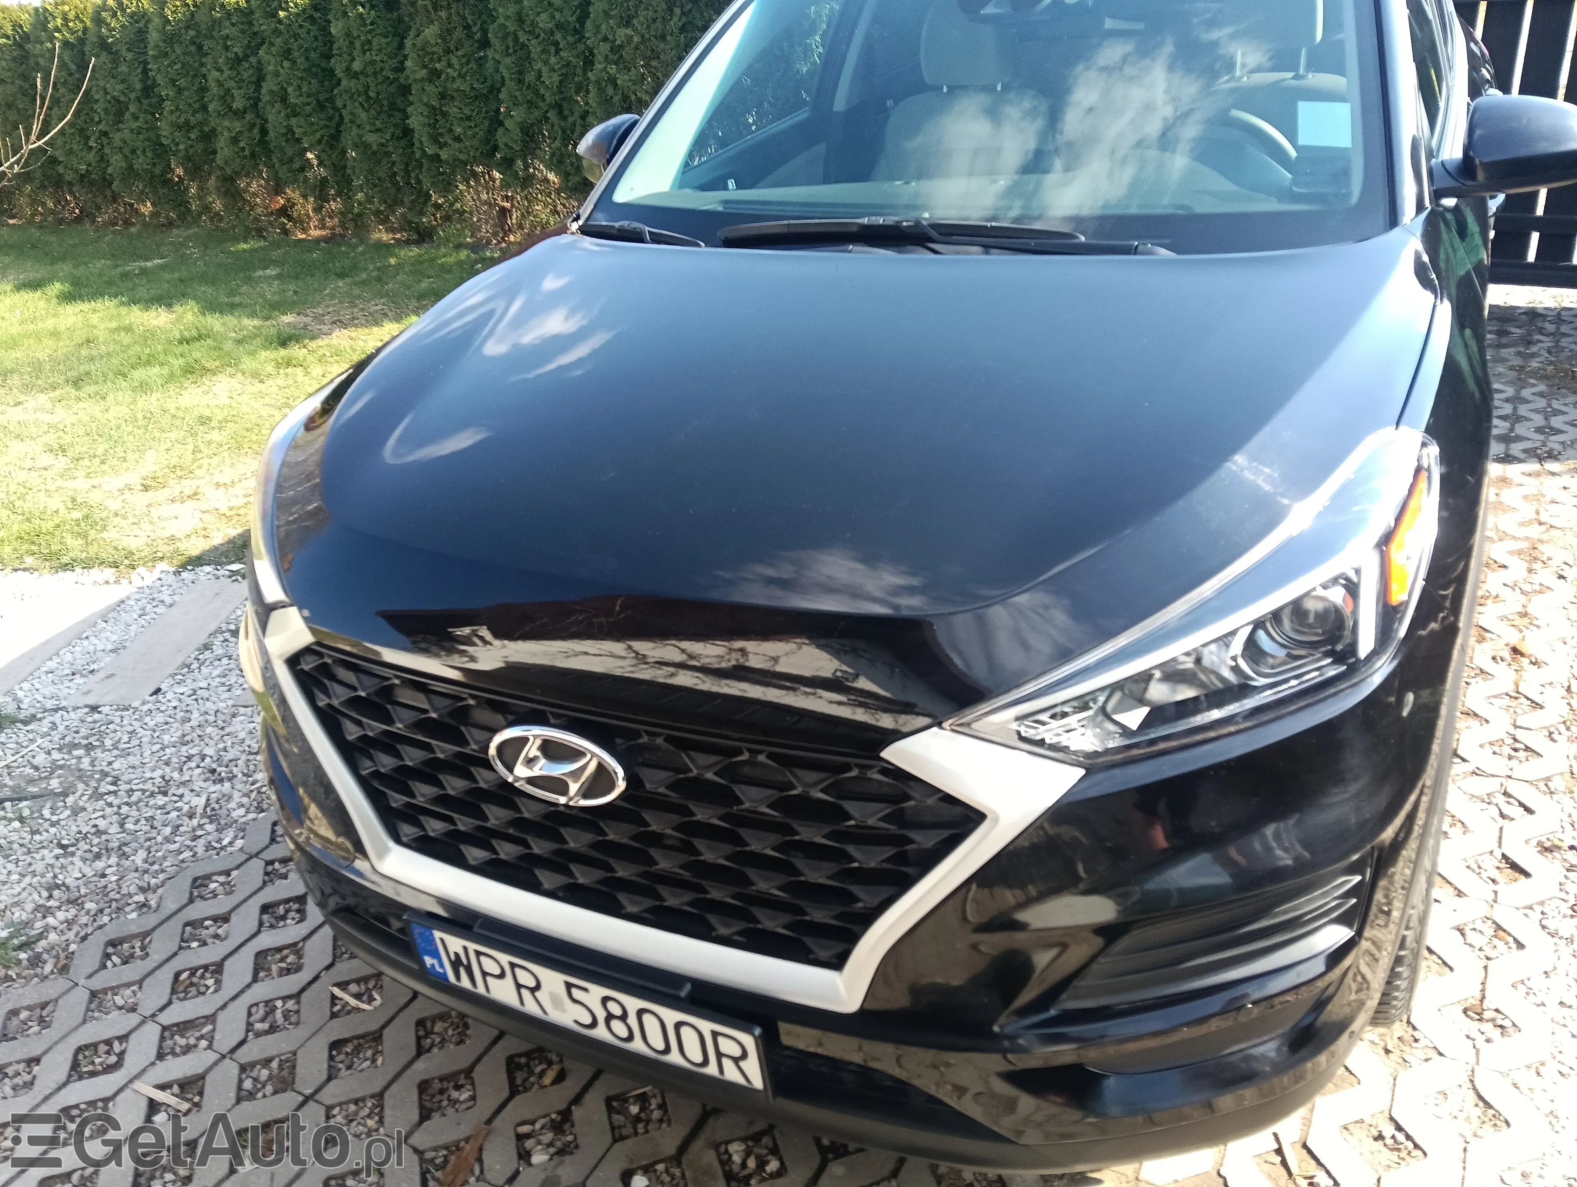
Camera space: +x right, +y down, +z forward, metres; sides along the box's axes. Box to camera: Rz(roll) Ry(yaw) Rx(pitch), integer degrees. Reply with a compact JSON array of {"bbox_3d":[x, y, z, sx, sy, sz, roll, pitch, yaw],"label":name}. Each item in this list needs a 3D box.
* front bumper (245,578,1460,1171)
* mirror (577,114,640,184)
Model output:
[{"bbox_3d":[-0.110,0.274,1.724,1.810,0.620,0.640,9,31,25],"label":"front bumper"},{"bbox_3d":[-0.388,-1.031,2.910,0.240,0.185,0.170,9,31,25],"label":"mirror"}]

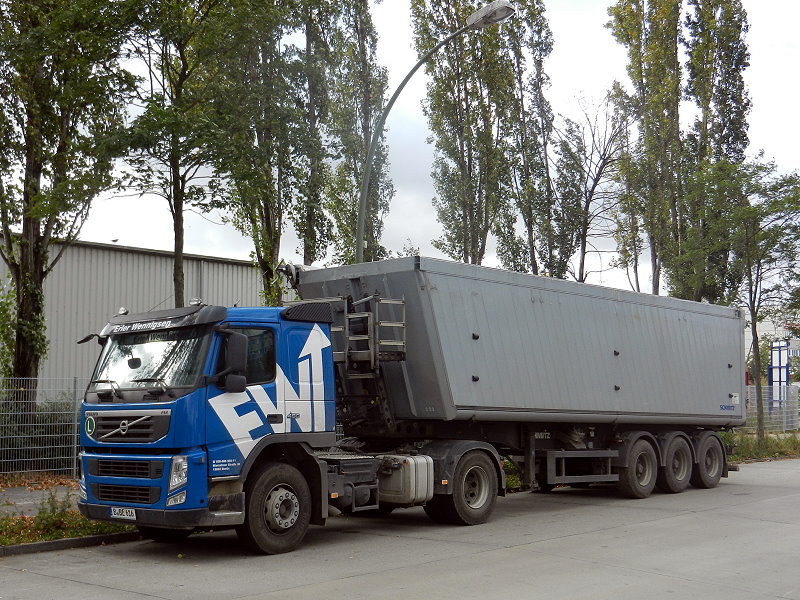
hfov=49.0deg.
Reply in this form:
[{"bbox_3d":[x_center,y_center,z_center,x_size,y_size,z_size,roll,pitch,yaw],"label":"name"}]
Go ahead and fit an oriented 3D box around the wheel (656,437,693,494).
[{"bbox_3d":[5.277,3.195,17.003,1.070,1.070,0.370,6,-10,-44],"label":"wheel"}]

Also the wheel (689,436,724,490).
[{"bbox_3d":[6.215,3.300,17.924,1.070,1.070,0.370,6,-10,-44],"label":"wheel"}]

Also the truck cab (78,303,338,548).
[{"bbox_3d":[-2.433,1.532,10.990,2.120,2.900,2.500,6,-10,-44],"label":"truck cab"}]

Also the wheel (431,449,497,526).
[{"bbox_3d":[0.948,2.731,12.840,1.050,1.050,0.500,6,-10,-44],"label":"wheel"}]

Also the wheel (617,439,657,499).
[{"bbox_3d":[4.335,3.089,16.077,1.070,1.070,0.370,6,-10,-44],"label":"wheel"}]

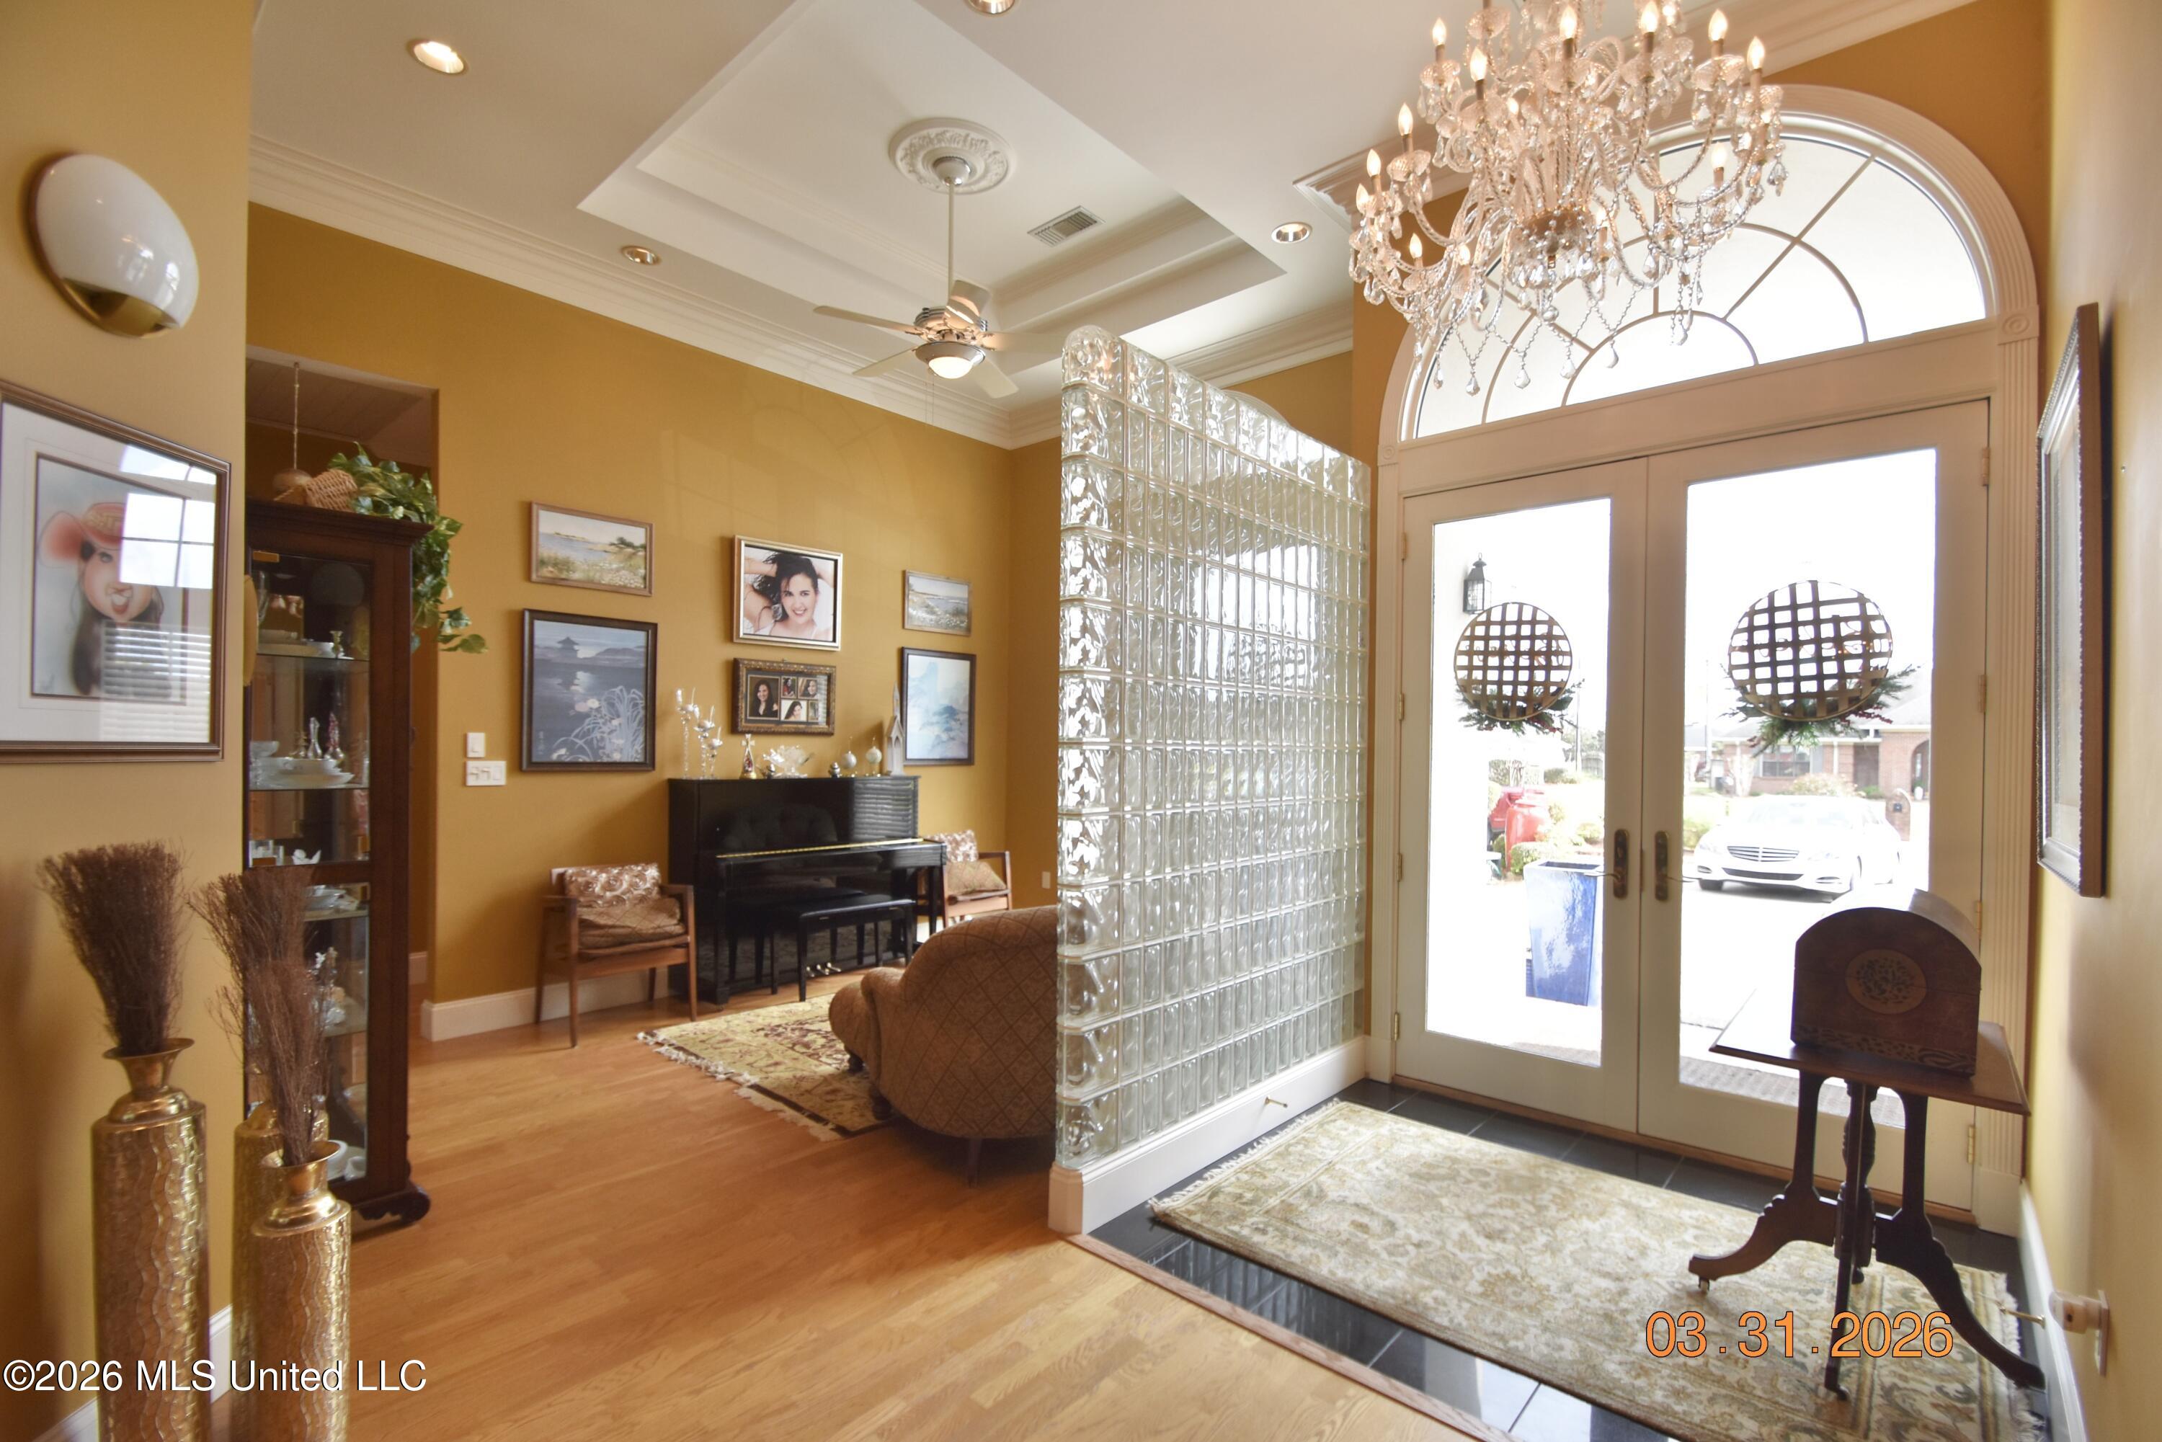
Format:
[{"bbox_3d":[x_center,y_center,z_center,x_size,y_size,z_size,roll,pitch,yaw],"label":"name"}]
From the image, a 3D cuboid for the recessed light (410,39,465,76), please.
[{"bbox_3d":[-2.298,-2.371,3.217,0.200,0.050,0.200,0,-1,43],"label":"recessed light"}]

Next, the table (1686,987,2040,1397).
[{"bbox_3d":[1.902,1.136,2.203,0.610,0.745,0.750,1,-1,43],"label":"table"}]

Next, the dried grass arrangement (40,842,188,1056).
[{"bbox_3d":[-1.755,0.415,1.645,0.165,0.390,0.175,1,-1,0],"label":"dried grass arrangement"}]

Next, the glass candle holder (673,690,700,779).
[{"bbox_3d":[-2.195,0.073,5.022,0.135,0.485,0.135,2,-2,-44],"label":"glass candle holder"}]

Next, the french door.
[{"bbox_3d":[2.028,0.266,3.252,1.733,2.420,0.050,0,-1,40],"label":"french door"}]

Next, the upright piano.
[{"bbox_3d":[-1.558,0.945,5.306,0.580,1.205,1.470,0,-1,43],"label":"upright piano"}]

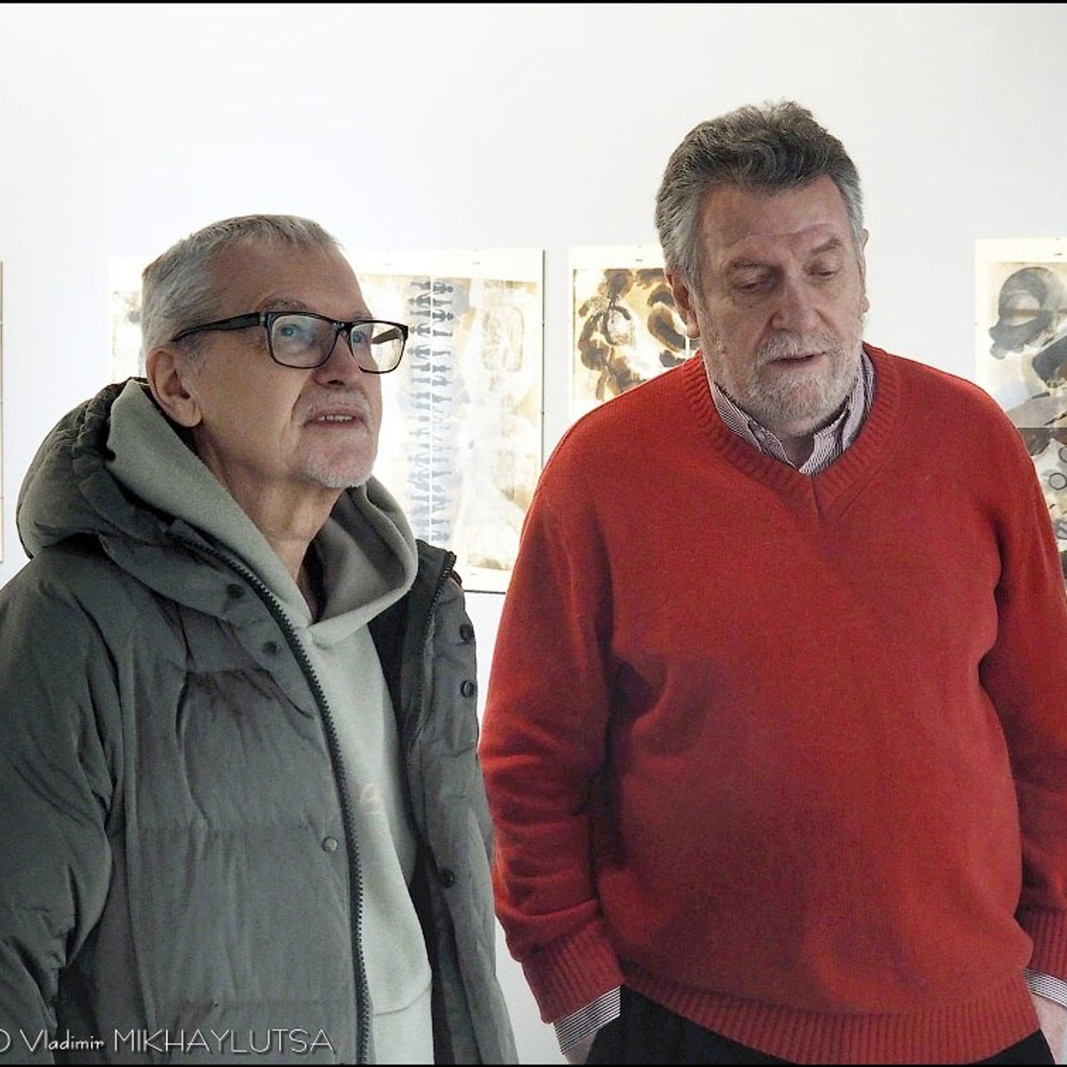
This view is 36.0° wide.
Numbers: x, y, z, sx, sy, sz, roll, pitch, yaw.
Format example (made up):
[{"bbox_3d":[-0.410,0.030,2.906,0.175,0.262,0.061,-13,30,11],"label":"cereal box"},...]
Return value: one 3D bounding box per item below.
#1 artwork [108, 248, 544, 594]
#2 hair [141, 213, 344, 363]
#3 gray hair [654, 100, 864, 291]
[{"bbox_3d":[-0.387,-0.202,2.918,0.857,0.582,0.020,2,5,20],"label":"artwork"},{"bbox_3d":[-0.255,-0.210,1.430,0.190,0.155,0.165,-2,1,43],"label":"hair"},{"bbox_3d":[0.203,-0.296,1.470,0.180,0.190,0.205,-7,10,-8],"label":"gray hair"}]

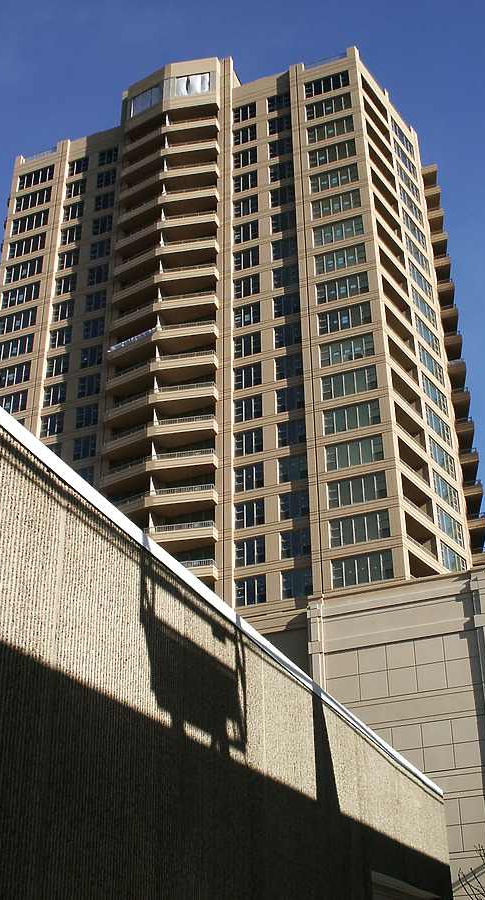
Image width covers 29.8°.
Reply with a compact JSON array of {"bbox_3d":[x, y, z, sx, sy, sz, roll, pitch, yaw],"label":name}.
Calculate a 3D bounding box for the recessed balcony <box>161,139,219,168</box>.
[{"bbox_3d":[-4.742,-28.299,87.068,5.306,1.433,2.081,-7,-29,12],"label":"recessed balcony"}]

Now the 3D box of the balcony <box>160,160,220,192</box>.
[{"bbox_3d":[-4.690,-25.030,83.470,5.020,1.380,1.780,-5,-29,9],"label":"balcony"}]

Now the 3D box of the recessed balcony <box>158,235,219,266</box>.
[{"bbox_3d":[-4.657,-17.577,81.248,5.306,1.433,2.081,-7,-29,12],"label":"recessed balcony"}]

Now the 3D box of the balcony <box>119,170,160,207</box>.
[{"bbox_3d":[-9.030,-24.180,84.970,4.720,1.380,1.680,-18,-33,29],"label":"balcony"}]

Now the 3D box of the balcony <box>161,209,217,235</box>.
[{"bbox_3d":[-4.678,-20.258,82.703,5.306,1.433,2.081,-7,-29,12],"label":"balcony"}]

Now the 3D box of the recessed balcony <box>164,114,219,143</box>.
[{"bbox_3d":[-4.678,-30.645,88.079,4.973,1.320,2.150,-6,-29,10],"label":"recessed balcony"}]

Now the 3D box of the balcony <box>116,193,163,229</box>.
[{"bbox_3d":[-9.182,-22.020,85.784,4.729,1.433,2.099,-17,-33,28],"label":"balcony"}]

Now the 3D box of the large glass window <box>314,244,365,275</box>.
[{"bbox_3d":[8.060,-15.647,74.900,4.300,2.050,0.200,-12,-30,20],"label":"large glass window"}]

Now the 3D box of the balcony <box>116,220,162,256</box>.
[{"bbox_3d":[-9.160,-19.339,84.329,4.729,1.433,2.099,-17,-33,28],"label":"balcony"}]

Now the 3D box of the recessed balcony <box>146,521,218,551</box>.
[{"bbox_3d":[-4.410,6.370,66.610,5.020,1.380,1.780,-5,-29,9],"label":"recessed balcony"}]

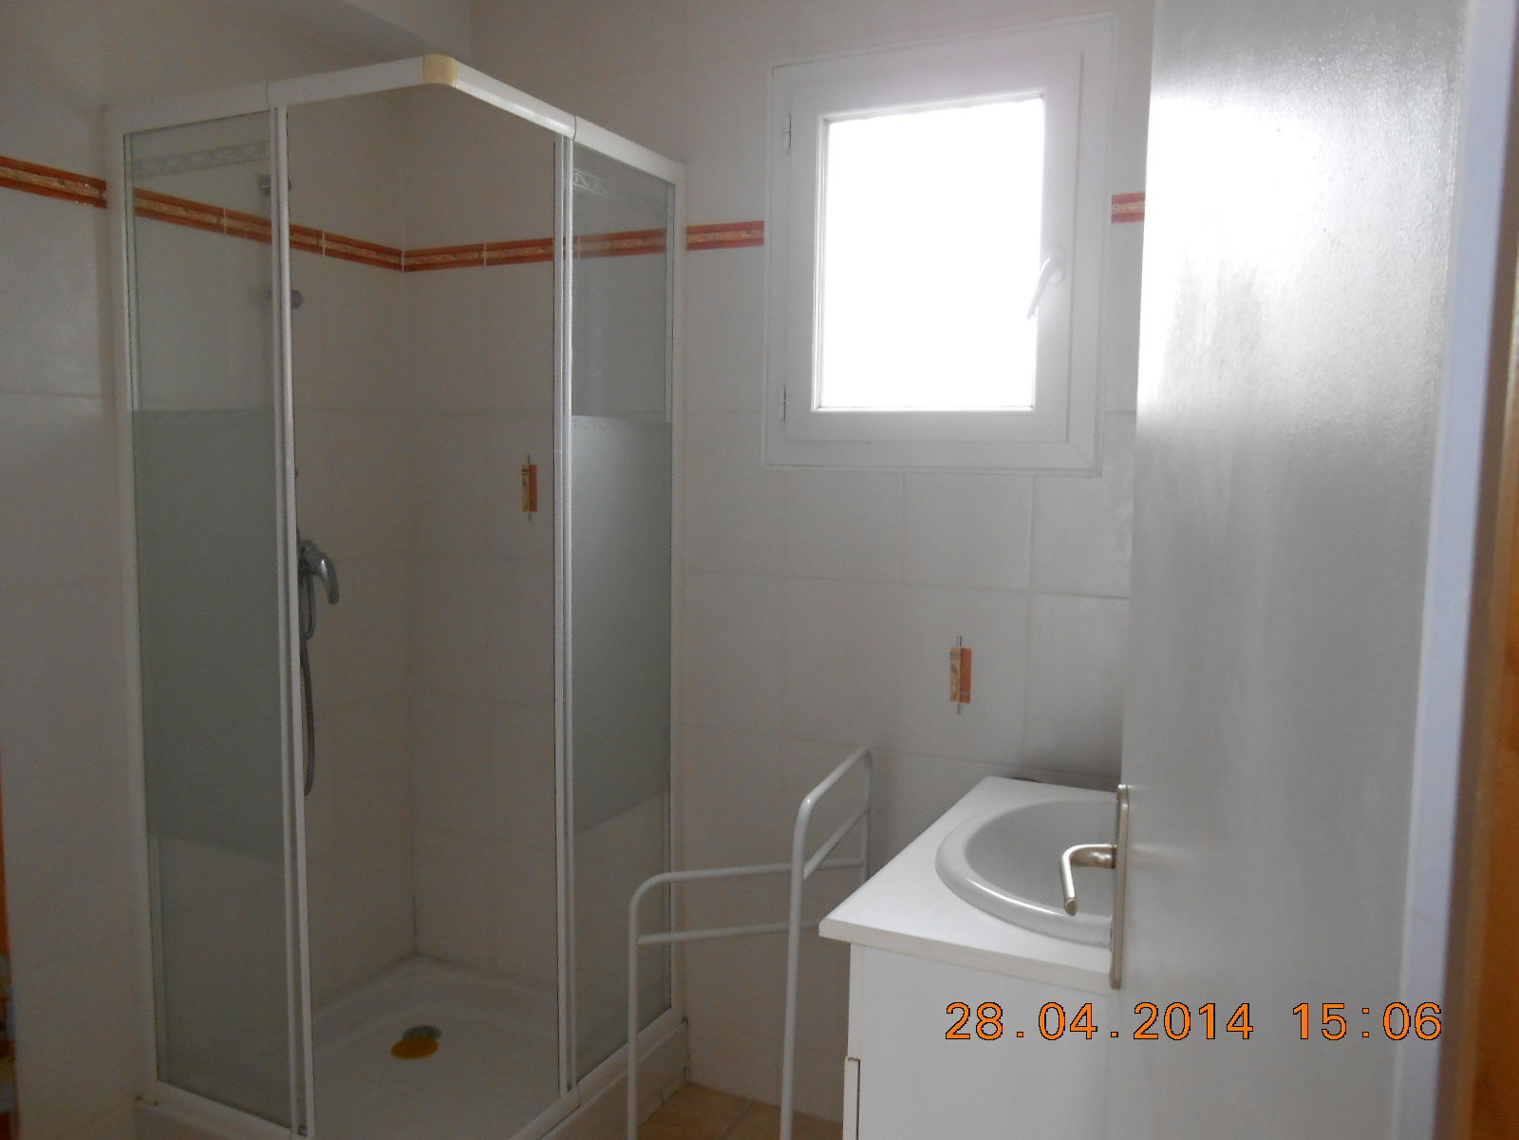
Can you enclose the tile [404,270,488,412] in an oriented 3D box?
[{"bbox_3d":[-0.732,-0.532,2.672,0.243,0.332,0.010,4,6,25],"label":"tile"}]

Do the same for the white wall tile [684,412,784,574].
[{"bbox_3d":[-0.059,-0.159,2.384,0.251,0.331,0.010,4,6,25],"label":"white wall tile"}]

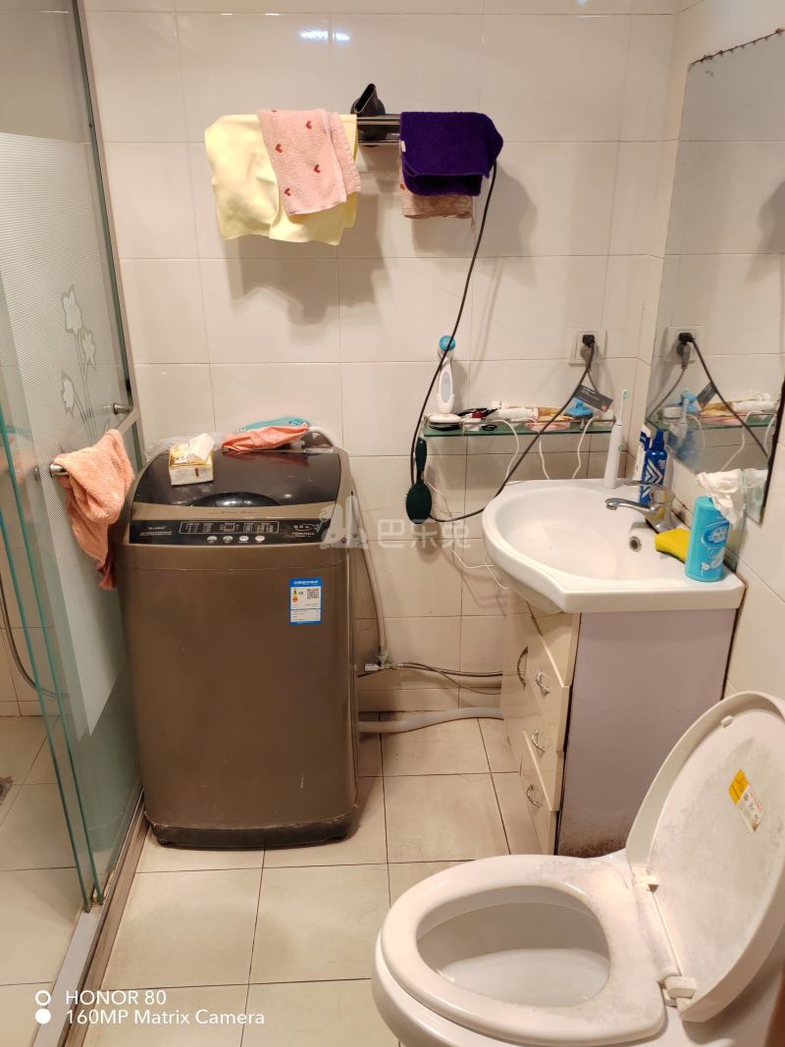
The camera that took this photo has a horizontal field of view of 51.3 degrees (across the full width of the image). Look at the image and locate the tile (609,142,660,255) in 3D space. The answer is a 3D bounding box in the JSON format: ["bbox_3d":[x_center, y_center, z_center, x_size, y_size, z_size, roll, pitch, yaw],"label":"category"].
[{"bbox_3d":[0.579,-0.773,1.950,0.104,0.252,0.010,-1,24,-3],"label":"tile"}]

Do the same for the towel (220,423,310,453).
[{"bbox_3d":[-0.314,-0.205,2.036,0.220,0.075,0.120,-1,24,-3],"label":"towel"}]

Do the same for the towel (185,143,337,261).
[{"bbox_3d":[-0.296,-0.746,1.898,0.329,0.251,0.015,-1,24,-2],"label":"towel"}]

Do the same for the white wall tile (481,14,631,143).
[{"bbox_3d":[0.361,-0.998,1.838,0.330,0.252,0.010,-1,24,-3],"label":"white wall tile"}]

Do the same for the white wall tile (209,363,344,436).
[{"bbox_3d":[-0.295,-0.291,2.114,0.330,0.252,0.010,-1,24,-3],"label":"white wall tile"}]

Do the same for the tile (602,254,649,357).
[{"bbox_3d":[0.580,-0.542,2.051,0.105,0.252,0.010,-1,24,-3],"label":"tile"}]

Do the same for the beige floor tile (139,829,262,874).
[{"bbox_3d":[-0.468,0.778,2.105,0.301,0.010,0.304,-1,24,-3],"label":"beige floor tile"}]

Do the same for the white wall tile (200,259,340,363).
[{"bbox_3d":[-0.296,-0.520,2.006,0.329,0.251,0.010,-1,24,-2],"label":"white wall tile"}]

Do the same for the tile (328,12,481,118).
[{"bbox_3d":[0.032,-0.989,1.823,0.330,0.252,0.010,-1,24,-3],"label":"tile"}]

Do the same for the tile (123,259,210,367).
[{"bbox_3d":[-0.625,-0.513,1.997,0.330,0.252,0.010,-1,24,-3],"label":"tile"}]

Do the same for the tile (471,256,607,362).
[{"bbox_3d":[0.363,-0.537,2.042,0.330,0.252,0.010,-1,24,-3],"label":"tile"}]

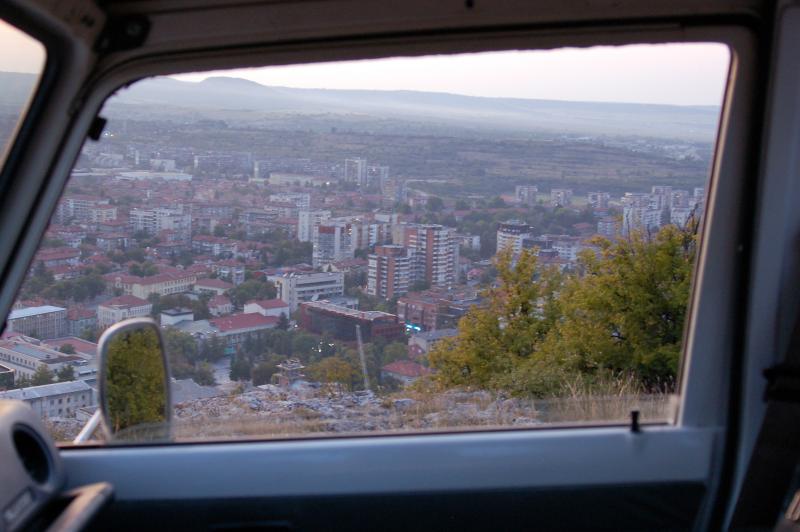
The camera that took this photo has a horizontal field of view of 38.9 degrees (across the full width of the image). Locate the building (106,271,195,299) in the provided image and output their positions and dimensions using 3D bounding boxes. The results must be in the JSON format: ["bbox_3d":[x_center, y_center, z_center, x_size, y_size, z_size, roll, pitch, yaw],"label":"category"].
[{"bbox_3d":[-143.450,9.380,655.880,29.140,11.850,45.020,7,9,30],"label":"building"}]

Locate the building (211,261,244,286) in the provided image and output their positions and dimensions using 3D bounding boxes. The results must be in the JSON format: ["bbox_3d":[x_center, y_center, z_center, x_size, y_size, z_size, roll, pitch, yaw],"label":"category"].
[{"bbox_3d":[-105.290,4.280,694.860,18.630,14.350,12.110,1,8,-11],"label":"building"}]

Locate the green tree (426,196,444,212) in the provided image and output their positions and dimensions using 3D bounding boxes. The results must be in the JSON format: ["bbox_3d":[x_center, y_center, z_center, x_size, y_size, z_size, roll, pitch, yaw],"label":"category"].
[{"bbox_3d":[34.798,-60.283,1110.000,17.000,15.500,15.000,2,8,0],"label":"green tree"}]

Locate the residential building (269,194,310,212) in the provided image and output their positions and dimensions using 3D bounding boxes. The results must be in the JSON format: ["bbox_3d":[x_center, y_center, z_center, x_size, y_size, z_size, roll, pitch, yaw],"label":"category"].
[{"bbox_3d":[-105.683,-61.321,1085.000,38.000,16.500,14.000,1,9,-6],"label":"residential building"}]

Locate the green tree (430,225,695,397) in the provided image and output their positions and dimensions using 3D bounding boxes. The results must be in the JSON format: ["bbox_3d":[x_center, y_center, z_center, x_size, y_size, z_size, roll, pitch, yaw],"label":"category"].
[{"bbox_3d":[2.103,0.562,14.300,3.400,2.150,2.600,2,8,0],"label":"green tree"}]

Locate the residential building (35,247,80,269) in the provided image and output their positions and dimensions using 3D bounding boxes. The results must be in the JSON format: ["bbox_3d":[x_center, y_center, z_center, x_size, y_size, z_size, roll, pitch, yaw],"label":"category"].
[{"bbox_3d":[-218.370,-5.100,722.000,12.000,9.500,30.000,8,10,36],"label":"residential building"}]

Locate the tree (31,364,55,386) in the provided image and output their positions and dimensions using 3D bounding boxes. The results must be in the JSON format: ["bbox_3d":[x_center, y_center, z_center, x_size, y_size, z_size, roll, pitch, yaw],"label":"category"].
[{"bbox_3d":[-116.810,36.430,370.000,7.800,8.600,7.800,2,8,0],"label":"tree"}]

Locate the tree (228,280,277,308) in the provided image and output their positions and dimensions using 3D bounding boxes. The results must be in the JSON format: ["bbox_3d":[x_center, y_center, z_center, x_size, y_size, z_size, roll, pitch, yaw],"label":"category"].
[{"bbox_3d":[-81.020,15.650,622.000,24.000,14.000,18.000,2,8,0],"label":"tree"}]

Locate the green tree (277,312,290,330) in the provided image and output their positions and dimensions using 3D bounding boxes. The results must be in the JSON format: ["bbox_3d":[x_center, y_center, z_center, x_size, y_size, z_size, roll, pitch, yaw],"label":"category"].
[{"bbox_3d":[-57.410,27.590,558.000,6.500,9.500,6.500,2,8,0],"label":"green tree"}]

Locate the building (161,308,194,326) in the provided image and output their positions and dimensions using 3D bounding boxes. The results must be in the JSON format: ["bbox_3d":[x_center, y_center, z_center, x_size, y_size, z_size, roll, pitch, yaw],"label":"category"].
[{"bbox_3d":[-109.050,25.980,555.000,9.500,7.500,13.000,9,11,39],"label":"building"}]

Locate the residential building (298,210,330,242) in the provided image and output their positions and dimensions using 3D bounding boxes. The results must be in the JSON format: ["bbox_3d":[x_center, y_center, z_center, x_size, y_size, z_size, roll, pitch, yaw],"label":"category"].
[{"bbox_3d":[-65.454,-30.802,872.000,11.000,25.000,21.000,10,12,43],"label":"residential building"}]

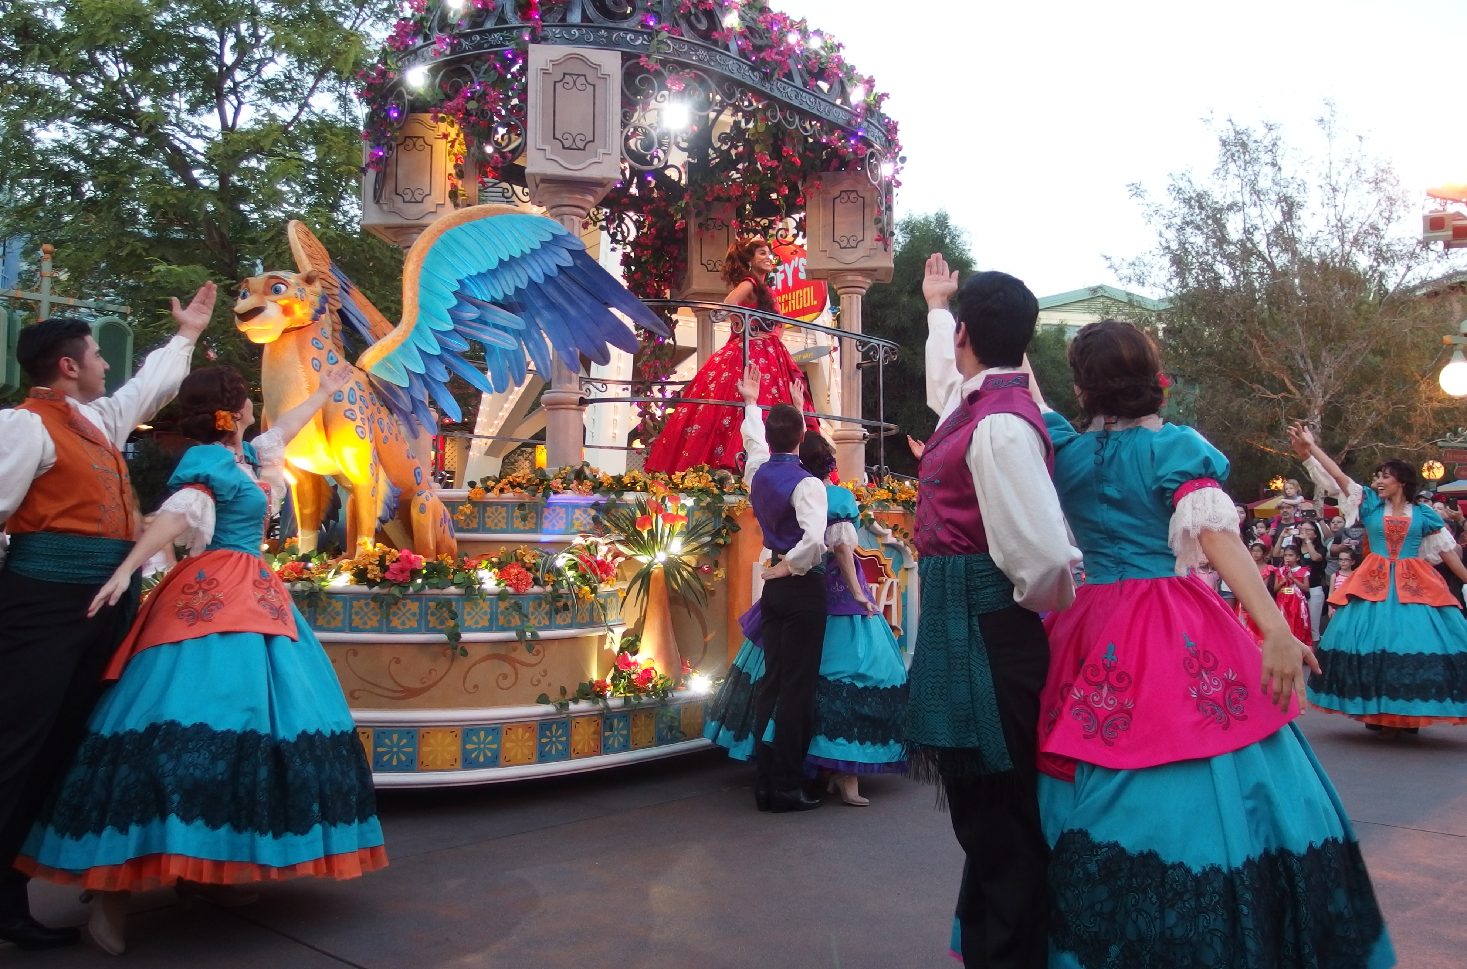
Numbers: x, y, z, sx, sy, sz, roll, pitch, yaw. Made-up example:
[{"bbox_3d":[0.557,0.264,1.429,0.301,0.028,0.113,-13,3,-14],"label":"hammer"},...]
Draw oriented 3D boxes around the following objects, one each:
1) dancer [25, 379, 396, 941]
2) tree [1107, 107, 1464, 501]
[{"bbox_3d":[-1.601,0.492,3.575,1.060,1.710,1.100,0,-4,-7],"label":"dancer"},{"bbox_3d":[11.471,-2.447,24.214,6.900,10.300,6.700,0,-4,0],"label":"tree"}]

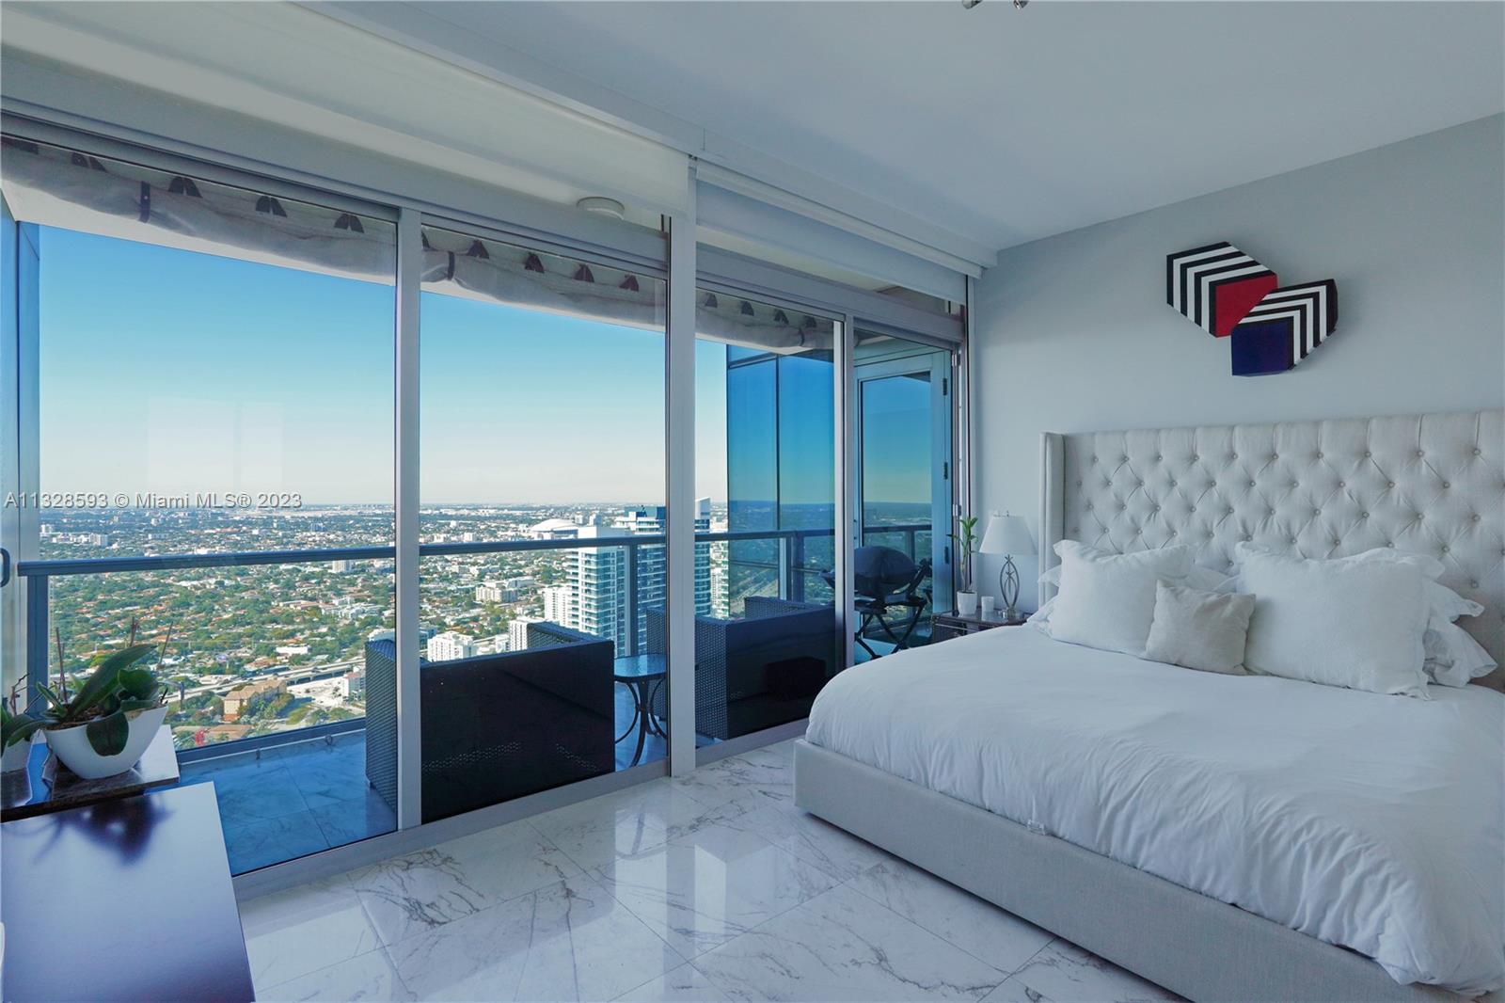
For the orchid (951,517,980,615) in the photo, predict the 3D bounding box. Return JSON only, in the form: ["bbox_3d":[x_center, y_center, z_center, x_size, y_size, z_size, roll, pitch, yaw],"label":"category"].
[{"bbox_3d":[1.366,0.399,4.280,0.150,0.640,0.160,0,0,0],"label":"orchid"}]

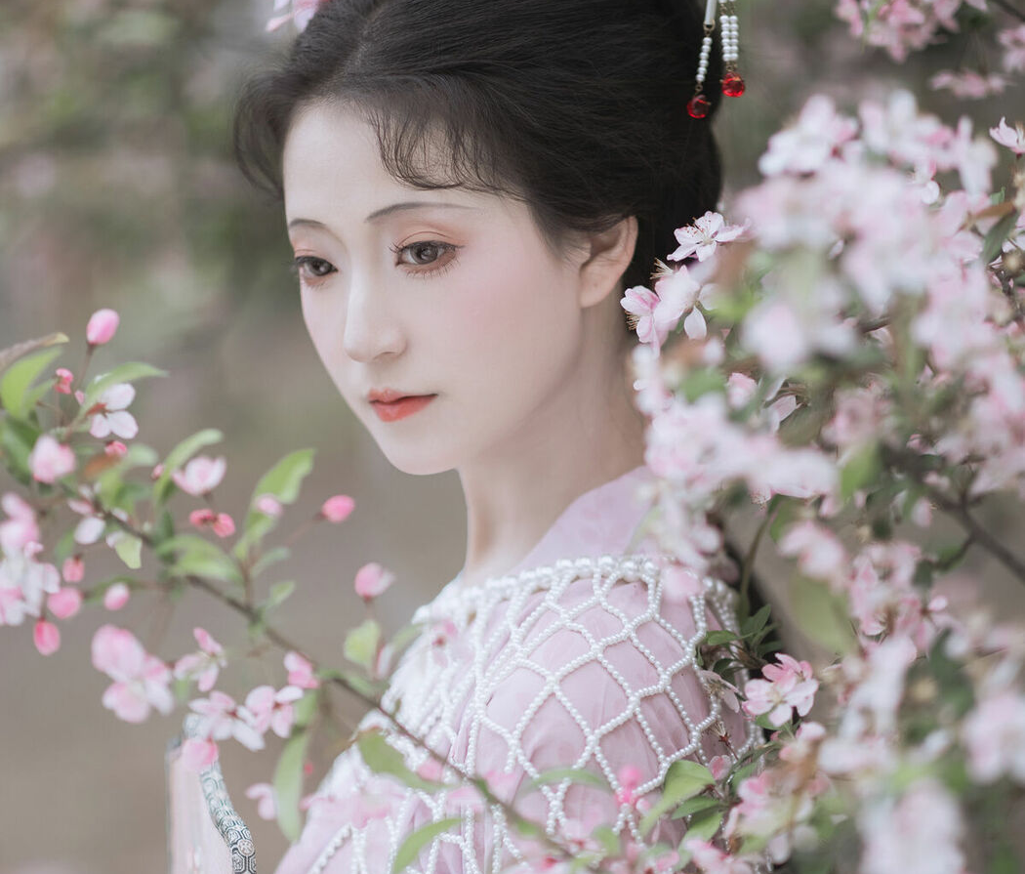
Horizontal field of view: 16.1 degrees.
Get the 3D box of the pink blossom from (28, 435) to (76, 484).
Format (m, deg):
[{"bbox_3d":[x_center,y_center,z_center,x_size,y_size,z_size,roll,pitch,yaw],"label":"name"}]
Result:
[{"bbox_3d":[-0.191,0.009,1.510,0.020,0.021,0.020,0,2,0],"label":"pink blossom"}]

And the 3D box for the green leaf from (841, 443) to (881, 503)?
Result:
[{"bbox_3d":[0.153,0.016,1.600,0.014,0.028,0.010,30,0,10],"label":"green leaf"}]

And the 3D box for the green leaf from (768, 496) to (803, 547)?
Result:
[{"bbox_3d":[0.111,0.034,1.480,0.016,0.022,0.013,0,2,0],"label":"green leaf"}]

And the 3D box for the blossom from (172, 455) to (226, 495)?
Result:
[{"bbox_3d":[-0.133,0.016,1.540,0.023,0.017,0.021,0,2,-11],"label":"blossom"}]

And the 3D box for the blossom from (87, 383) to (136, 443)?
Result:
[{"bbox_3d":[-0.171,-0.011,1.550,0.023,0.025,0.020,-1,2,-17],"label":"blossom"}]

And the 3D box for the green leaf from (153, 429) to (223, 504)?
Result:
[{"bbox_3d":[-0.148,0.013,1.660,0.014,0.040,0.013,41,0,13],"label":"green leaf"}]

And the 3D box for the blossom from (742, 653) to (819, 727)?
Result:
[{"bbox_3d":[0.131,0.123,1.770,0.036,0.035,0.028,0,0,12],"label":"blossom"}]

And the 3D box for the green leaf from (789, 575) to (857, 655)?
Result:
[{"bbox_3d":[0.122,0.070,1.430,0.027,0.032,0.018,0,2,11],"label":"green leaf"}]

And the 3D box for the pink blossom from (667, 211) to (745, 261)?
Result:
[{"bbox_3d":[0.086,-0.090,1.620,0.035,0.023,0.028,1,2,19],"label":"pink blossom"}]

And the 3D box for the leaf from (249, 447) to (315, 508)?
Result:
[{"bbox_3d":[-0.105,0.018,1.660,0.016,0.040,0.012,46,0,19],"label":"leaf"}]

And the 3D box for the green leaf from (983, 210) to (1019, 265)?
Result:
[{"bbox_3d":[0.229,-0.093,1.700,0.013,0.029,0.010,32,0,14],"label":"green leaf"}]

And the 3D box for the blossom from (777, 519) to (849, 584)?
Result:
[{"bbox_3d":[0.133,0.051,1.600,0.029,0.028,0.024,0,0,24],"label":"blossom"}]

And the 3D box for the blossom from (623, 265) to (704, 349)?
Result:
[{"bbox_3d":[0.072,-0.061,1.730,0.037,0.038,0.032,0,0,30],"label":"blossom"}]

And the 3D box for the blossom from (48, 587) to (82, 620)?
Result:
[{"bbox_3d":[-0.189,0.070,1.530,0.015,0.014,0.015,0,2,0],"label":"blossom"}]

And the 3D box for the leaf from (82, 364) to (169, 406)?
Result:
[{"bbox_3d":[-0.177,-0.024,1.660,0.039,0.013,0.012,-22,-16,0],"label":"leaf"}]

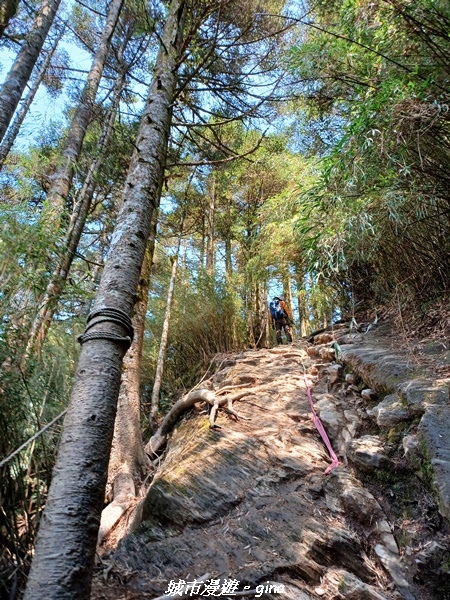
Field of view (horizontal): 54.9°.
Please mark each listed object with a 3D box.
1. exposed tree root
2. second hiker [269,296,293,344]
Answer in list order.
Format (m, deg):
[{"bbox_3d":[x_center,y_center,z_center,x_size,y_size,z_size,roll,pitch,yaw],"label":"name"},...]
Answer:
[{"bbox_3d":[-0.300,1.430,5.100,1.350,0.900,0.650,12,-31,-19],"label":"exposed tree root"},{"bbox_3d":[1.819,0.672,14.200,0.640,1.670,0.550,-7,-30,13],"label":"second hiker"}]

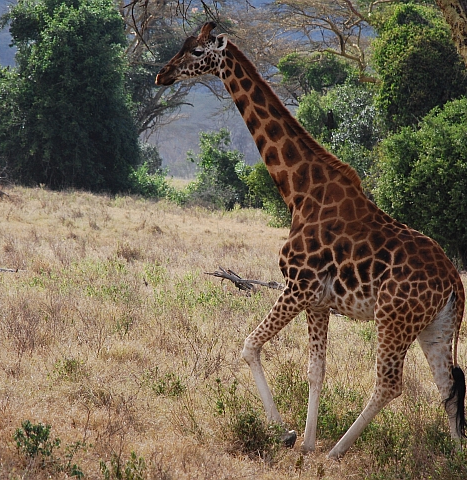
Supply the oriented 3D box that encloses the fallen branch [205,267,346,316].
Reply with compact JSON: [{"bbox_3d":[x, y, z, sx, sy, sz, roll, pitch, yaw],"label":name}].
[{"bbox_3d":[0.688,0.844,66.000,2.300,0.800,0.700,0,0,0],"label":"fallen branch"}]

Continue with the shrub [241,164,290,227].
[{"bbox_3d":[0.804,-1.017,90.000,1.350,1.450,1.300,0,0,0],"label":"shrub"}]

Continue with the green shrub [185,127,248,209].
[{"bbox_3d":[-0.377,-1.663,95.000,1.550,1.950,1.400,0,0,0],"label":"green shrub"}]

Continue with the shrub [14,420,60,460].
[{"bbox_3d":[-2.054,2.091,42.000,0.480,0.420,0.450,0,0,0],"label":"shrub"}]

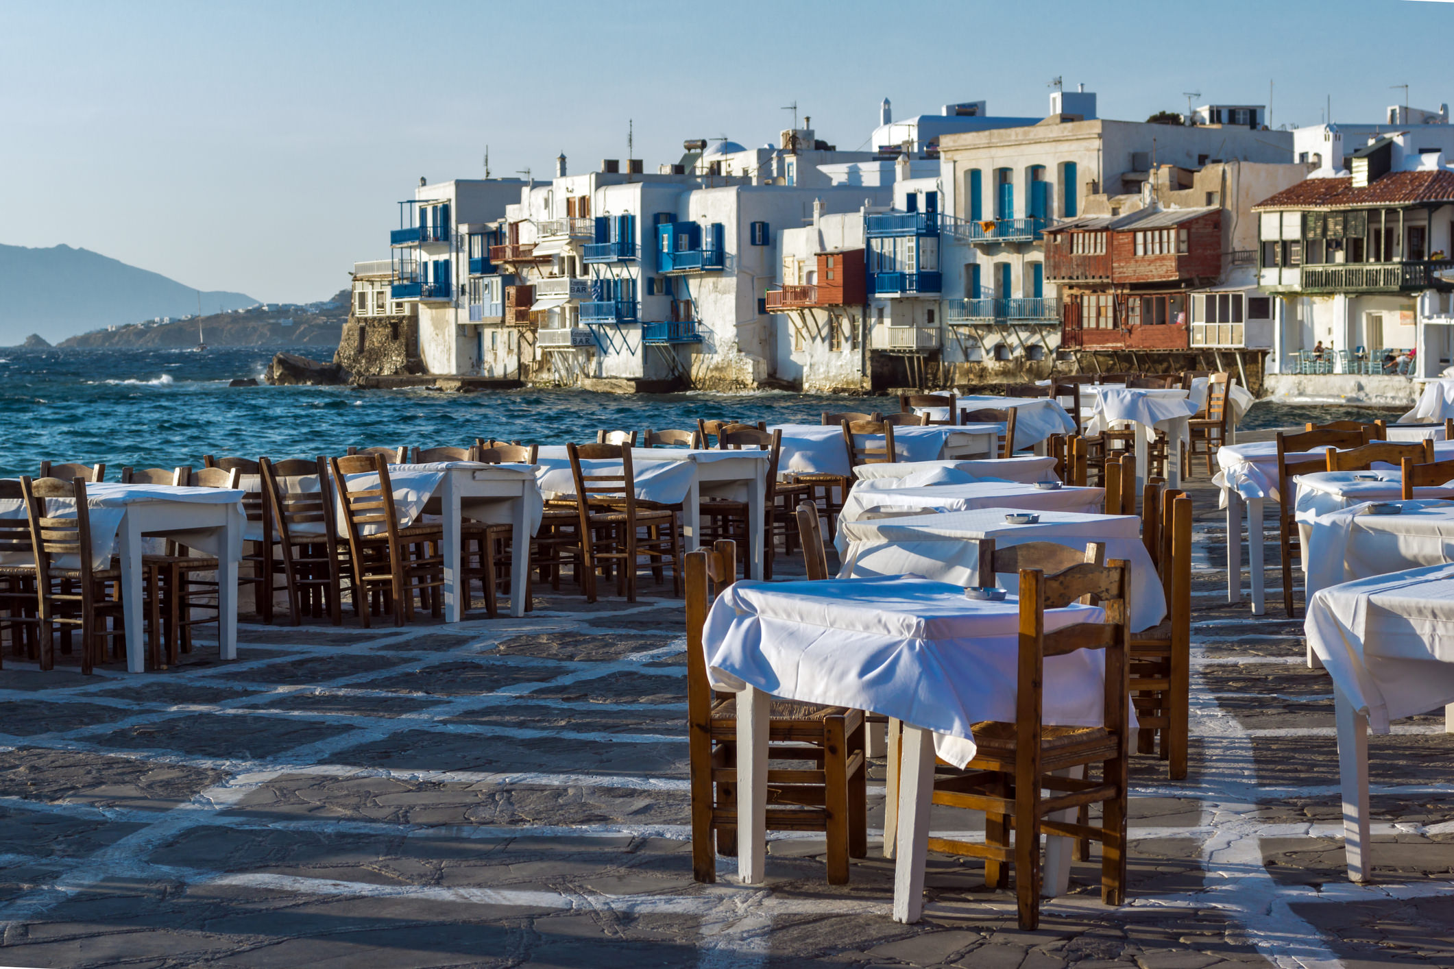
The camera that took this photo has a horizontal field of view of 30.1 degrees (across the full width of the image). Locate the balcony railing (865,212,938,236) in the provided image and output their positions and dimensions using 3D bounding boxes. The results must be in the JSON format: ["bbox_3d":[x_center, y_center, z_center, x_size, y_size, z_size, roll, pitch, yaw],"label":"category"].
[{"bbox_3d":[7.344,-10.979,114.326,1.200,0.925,3.450,-2,4,-37],"label":"balcony railing"}]

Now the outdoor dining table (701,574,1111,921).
[{"bbox_3d":[0.465,0.670,7.060,0.720,0.760,0.780,-2,4,-39],"label":"outdoor dining table"}]

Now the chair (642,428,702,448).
[{"bbox_3d":[-0.440,0.112,15.896,0.420,0.865,0.450,2,4,39],"label":"chair"}]

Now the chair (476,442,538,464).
[{"bbox_3d":[-1.250,0.231,13.870,0.420,0.860,0.450,2,4,33],"label":"chair"}]

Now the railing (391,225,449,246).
[{"bbox_3d":[-18.770,-15.336,165.432,1.900,0.950,5.600,-1,3,-24],"label":"railing"}]

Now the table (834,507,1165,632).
[{"bbox_3d":[0.875,0.491,8.917,0.750,0.750,0.750,-3,4,-42],"label":"table"}]

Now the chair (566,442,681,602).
[{"bbox_3d":[-0.550,0.193,14.759,0.420,0.865,0.460,3,4,42],"label":"chair"}]

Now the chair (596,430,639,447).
[{"bbox_3d":[-0.800,0.110,16.400,0.450,0.860,0.420,-2,4,-37],"label":"chair"}]

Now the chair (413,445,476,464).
[{"bbox_3d":[-1.620,0.238,14.311,0.420,0.865,0.450,2,4,36],"label":"chair"}]

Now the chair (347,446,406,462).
[{"bbox_3d":[-1.943,0.226,13.850,0.420,0.840,0.460,2,4,33],"label":"chair"}]

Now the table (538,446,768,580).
[{"bbox_3d":[-0.620,0.183,15.700,1.500,0.760,0.780,2,3,31],"label":"table"}]

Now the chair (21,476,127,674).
[{"bbox_3d":[-2.765,0.387,11.886,0.420,0.840,0.470,2,4,38],"label":"chair"}]

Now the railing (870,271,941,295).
[{"bbox_3d":[8.600,-9.826,132.371,2.500,1.050,2.400,-3,4,-45],"label":"railing"}]

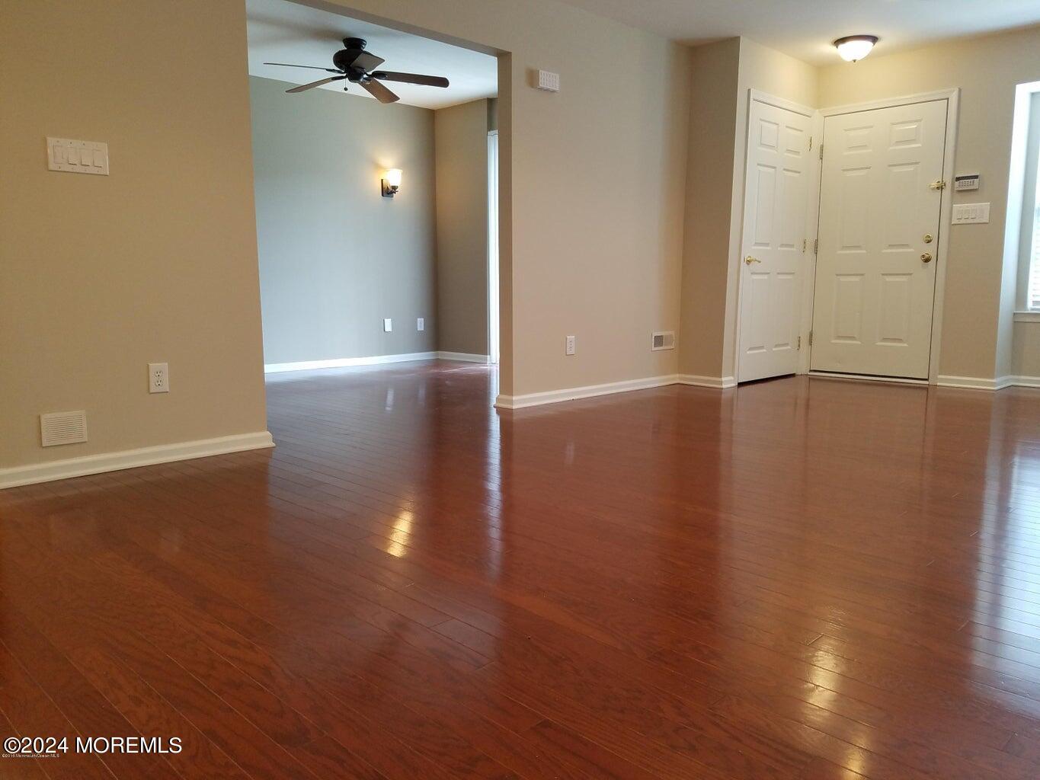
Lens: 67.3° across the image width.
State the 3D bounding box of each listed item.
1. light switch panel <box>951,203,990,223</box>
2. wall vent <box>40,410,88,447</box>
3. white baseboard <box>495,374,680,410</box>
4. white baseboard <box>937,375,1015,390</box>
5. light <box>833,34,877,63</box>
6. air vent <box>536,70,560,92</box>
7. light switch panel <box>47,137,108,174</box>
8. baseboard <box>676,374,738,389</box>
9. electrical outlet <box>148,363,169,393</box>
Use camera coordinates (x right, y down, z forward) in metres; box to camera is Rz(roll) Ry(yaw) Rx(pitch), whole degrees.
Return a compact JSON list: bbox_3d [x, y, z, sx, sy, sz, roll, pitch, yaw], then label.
[{"bbox_3d":[3.197,-1.249,5.538,0.009,0.132,0.230,-8,11,-44],"label":"light switch panel"},{"bbox_3d":[-1.777,0.150,3.050,0.153,0.126,0.012,-8,11,-44],"label":"wall vent"},{"bbox_3d":[0.533,-0.011,5.379,1.754,0.073,0.150,-8,11,-44],"label":"white baseboard"},{"bbox_3d":[3.370,-0.070,5.787,0.400,0.074,0.388,-8,11,-44],"label":"white baseboard"},{"bbox_3d":[2.358,-2.378,5.490,0.286,0.142,0.286,-8,11,-44],"label":"light"},{"bbox_3d":[0.167,-1.844,4.664,0.168,0.096,0.042,-8,11,-44],"label":"air vent"},{"bbox_3d":[-1.691,-0.894,2.995,0.205,0.121,0.009,-8,11,-44],"label":"light switch panel"},{"bbox_3d":[1.393,-0.076,5.848,0.180,0.073,0.408,-8,11,-44],"label":"baseboard"},{"bbox_3d":[-1.517,-0.049,3.281,0.076,0.122,0.009,-8,11,-44],"label":"electrical outlet"}]

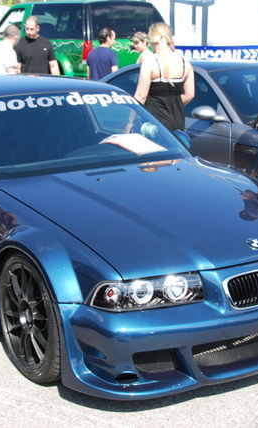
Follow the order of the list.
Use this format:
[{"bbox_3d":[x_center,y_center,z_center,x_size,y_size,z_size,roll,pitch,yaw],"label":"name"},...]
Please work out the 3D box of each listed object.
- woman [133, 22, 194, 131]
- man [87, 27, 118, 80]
[{"bbox_3d":[0.278,-0.633,5.761,0.490,1.710,0.340,-1,14,-7],"label":"woman"},{"bbox_3d":[-0.332,-1.436,8.912,0.500,1.730,0.360,11,17,36],"label":"man"}]

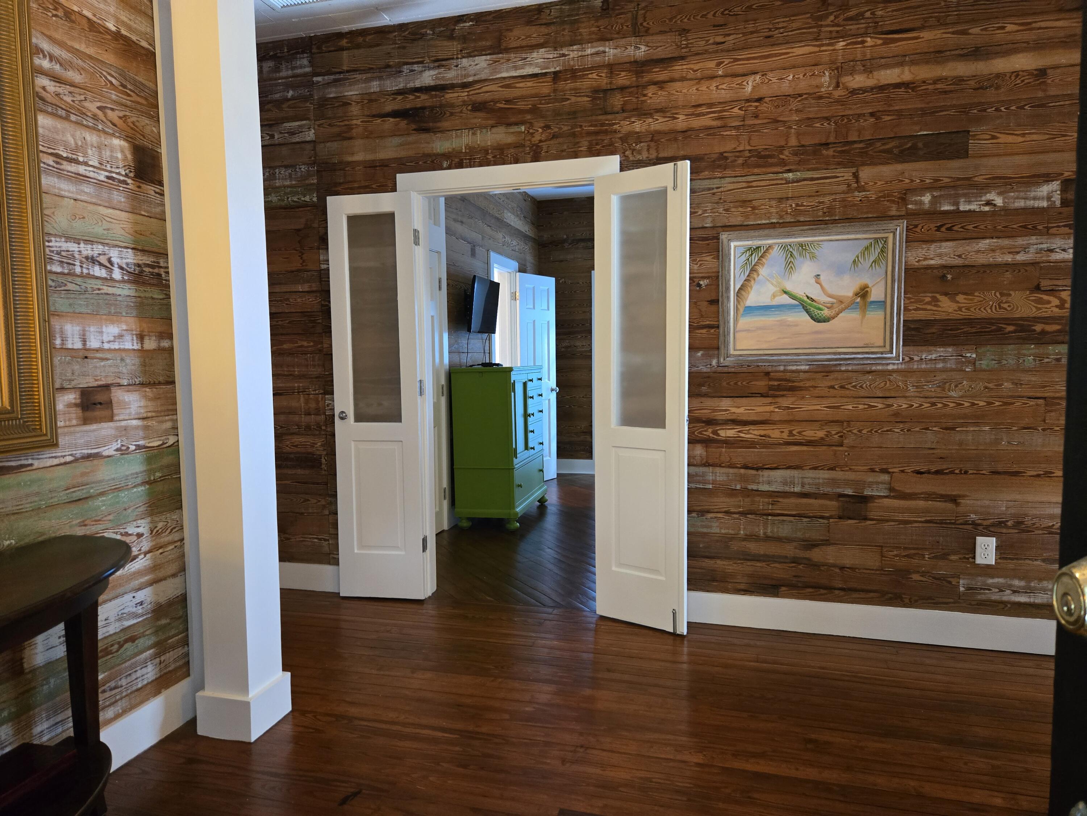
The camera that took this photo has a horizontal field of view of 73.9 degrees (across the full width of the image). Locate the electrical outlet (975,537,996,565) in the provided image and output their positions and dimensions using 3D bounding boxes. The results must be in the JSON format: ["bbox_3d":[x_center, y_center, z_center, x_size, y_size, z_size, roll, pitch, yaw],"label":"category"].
[{"bbox_3d":[1.845,0.595,3.014,0.070,0.115,0.008,1,4,15],"label":"electrical outlet"}]

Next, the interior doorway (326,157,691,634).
[{"bbox_3d":[-0.203,-0.076,3.471,1.780,2.149,0.255,1,4,15],"label":"interior doorway"}]

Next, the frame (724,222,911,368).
[{"bbox_3d":[1.143,-0.480,3.108,0.735,0.575,0.040,1,4,15],"label":"frame"}]

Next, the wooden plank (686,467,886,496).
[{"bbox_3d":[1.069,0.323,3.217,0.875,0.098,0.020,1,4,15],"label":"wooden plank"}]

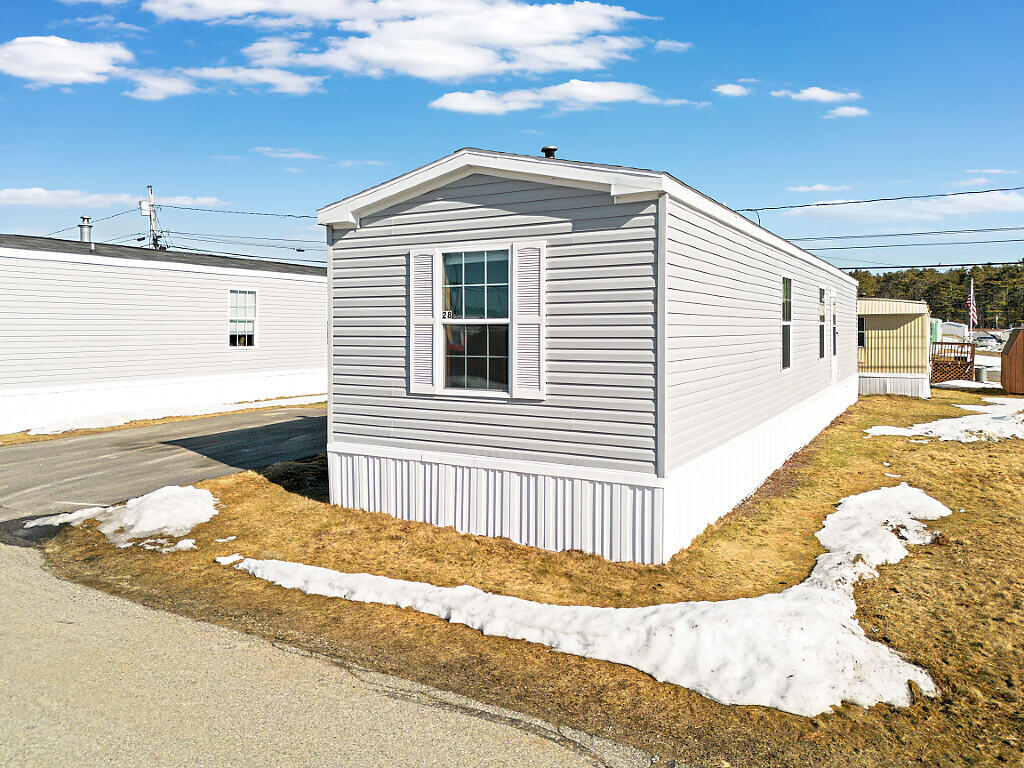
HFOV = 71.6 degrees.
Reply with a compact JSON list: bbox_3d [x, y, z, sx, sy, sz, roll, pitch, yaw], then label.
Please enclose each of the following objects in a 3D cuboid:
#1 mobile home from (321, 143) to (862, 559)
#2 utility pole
[{"bbox_3d":[4.027,-1.009,14.899,4.295,4.027,17.484,3,5,31],"label":"mobile home"},{"bbox_3d":[-19.972,-6.141,40.000,1.200,10.200,0.700,-3,5,-17],"label":"utility pole"}]

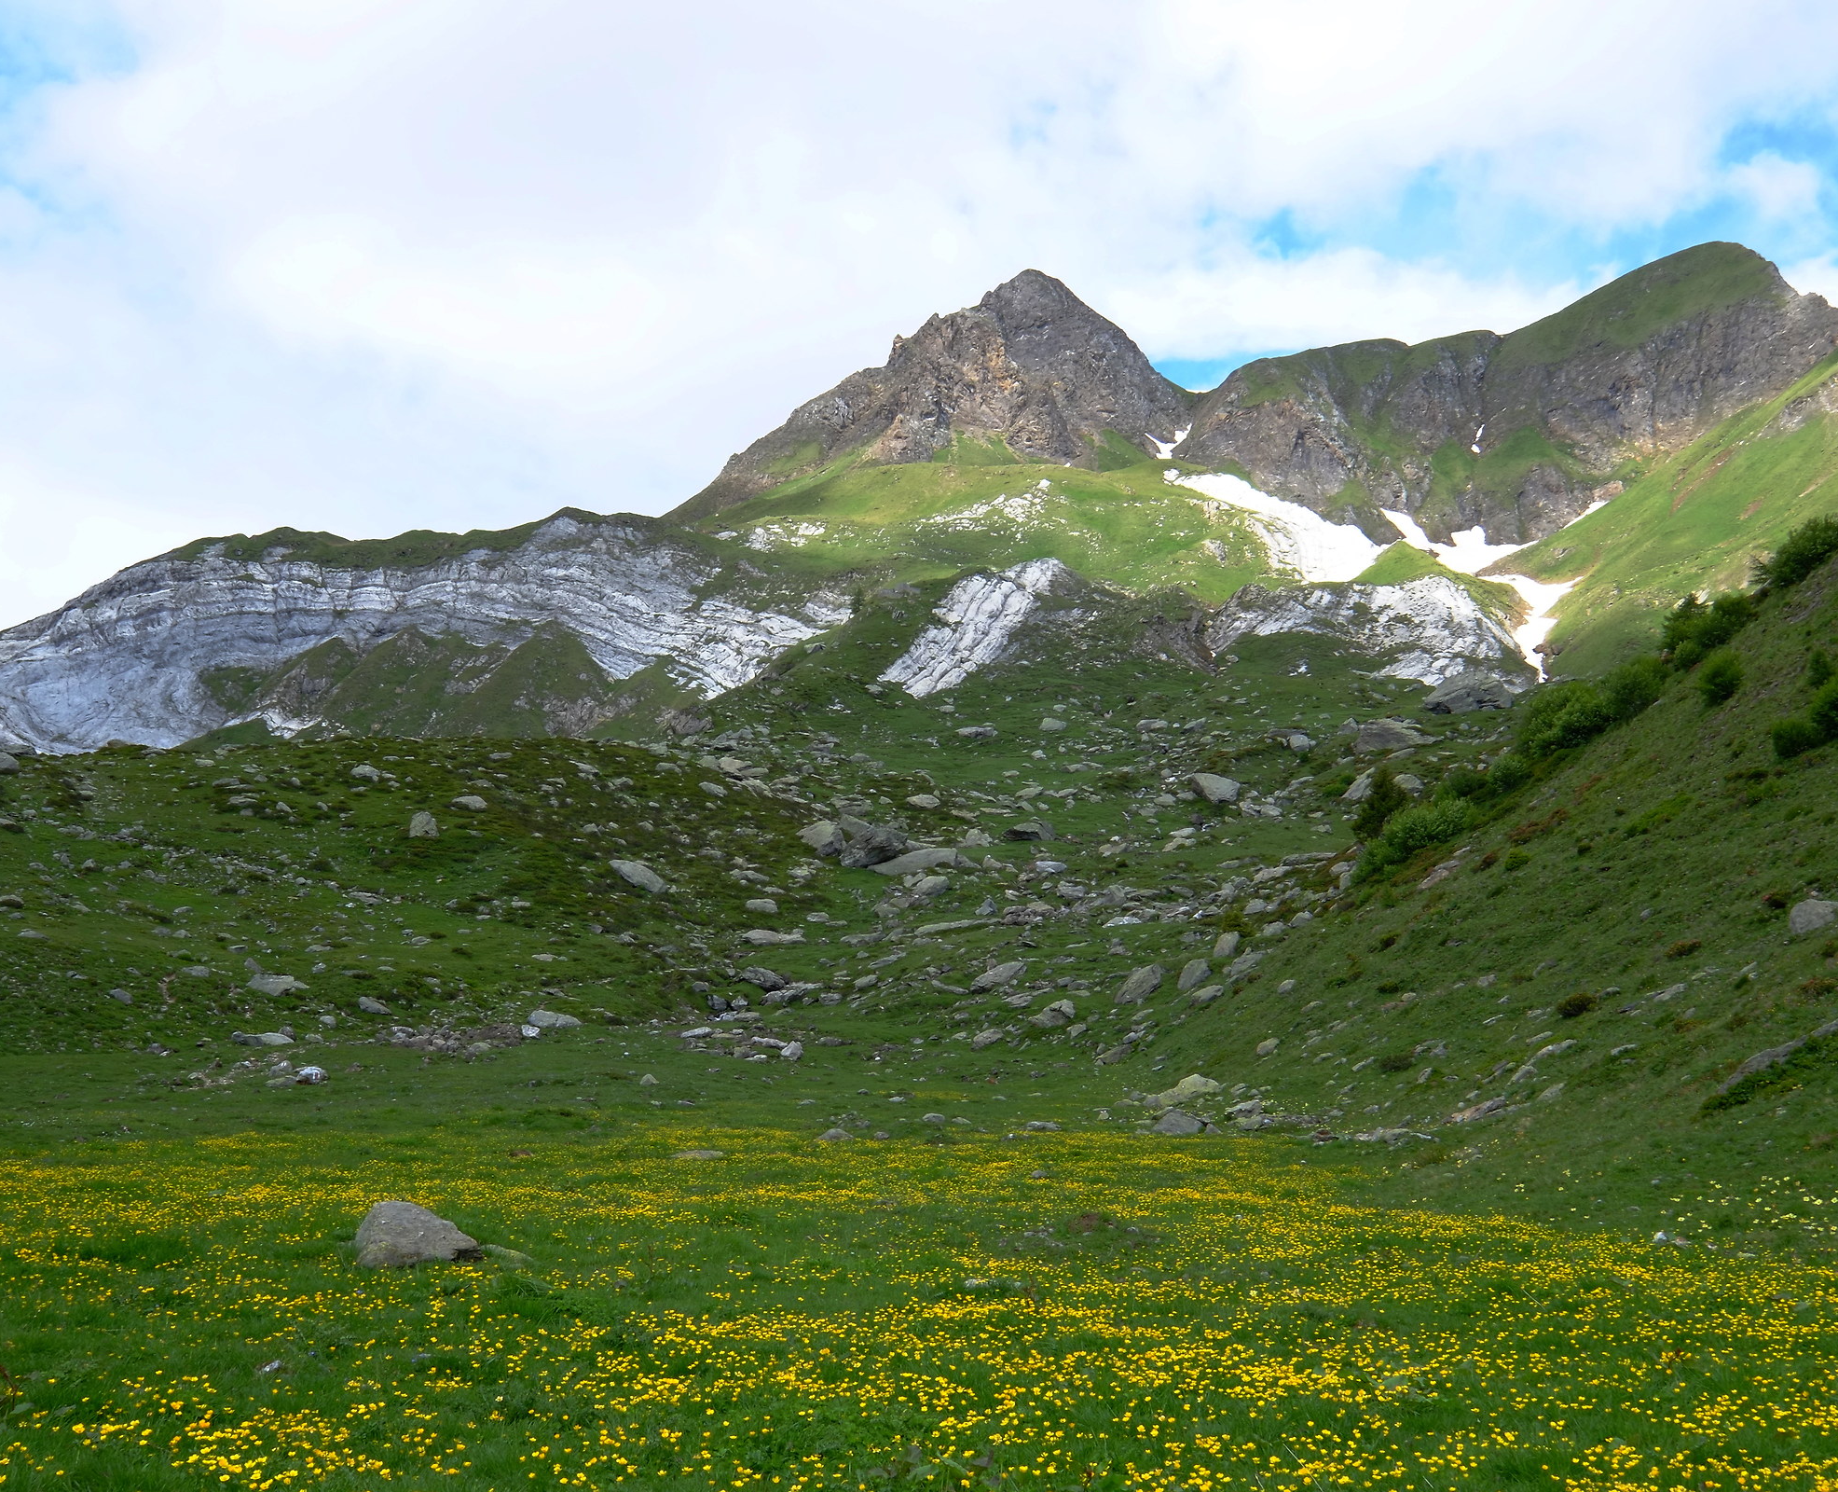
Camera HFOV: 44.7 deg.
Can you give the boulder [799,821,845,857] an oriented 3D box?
[{"bbox_3d":[-5.507,5.261,127.000,2.838,1.985,2.554,0,-7,-2],"label":"boulder"}]

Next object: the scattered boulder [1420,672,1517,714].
[{"bbox_3d":[55.375,-5.364,225.000,9.669,4.397,7.252,-2,-7,14],"label":"scattered boulder"}]

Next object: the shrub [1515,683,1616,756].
[{"bbox_3d":[29.742,-1.288,103.000,4.057,3.144,3.832,2,-7,0],"label":"shrub"}]

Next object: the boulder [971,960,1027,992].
[{"bbox_3d":[2.845,8.221,80.000,1.861,1.069,1.500,2,-7,0],"label":"boulder"}]

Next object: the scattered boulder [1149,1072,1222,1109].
[{"bbox_3d":[6.771,8.775,57.000,1.781,0.802,1.437,2,-7,0],"label":"scattered boulder"}]

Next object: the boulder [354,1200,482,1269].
[{"bbox_3d":[-3.184,3.102,14.200,0.810,0.433,0.648,2,-7,-12],"label":"boulder"}]

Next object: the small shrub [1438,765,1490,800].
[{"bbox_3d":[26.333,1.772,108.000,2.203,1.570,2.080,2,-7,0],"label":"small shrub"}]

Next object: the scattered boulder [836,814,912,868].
[{"bbox_3d":[-2.510,5.367,126.000,4.135,3.053,3.514,0,-7,-1],"label":"scattered boulder"}]

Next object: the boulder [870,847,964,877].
[{"bbox_3d":[-0.143,6.341,122.000,5.147,1.540,3.603,0,-7,0],"label":"boulder"}]

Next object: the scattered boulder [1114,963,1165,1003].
[{"bbox_3d":[7.709,8.291,78.000,1.706,1.341,1.450,-1,-7,6],"label":"scattered boulder"}]

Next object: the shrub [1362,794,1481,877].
[{"bbox_3d":[20.630,3.739,92.000,4.816,3.142,3.371,-2,-7,13],"label":"shrub"}]

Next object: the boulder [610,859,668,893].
[{"bbox_3d":[-13.543,6.289,108.000,2.869,1.524,2.152,1,-7,-7],"label":"boulder"}]

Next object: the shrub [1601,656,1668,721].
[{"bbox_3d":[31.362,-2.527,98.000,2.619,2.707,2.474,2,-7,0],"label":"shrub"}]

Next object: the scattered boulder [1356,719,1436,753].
[{"bbox_3d":[40.304,-0.891,190.000,6.829,2.970,5.121,-2,-7,12],"label":"scattered boulder"}]

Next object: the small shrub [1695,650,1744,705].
[{"bbox_3d":[25.793,-2.195,72.000,1.575,1.801,1.496,-3,-8,20],"label":"small shrub"}]

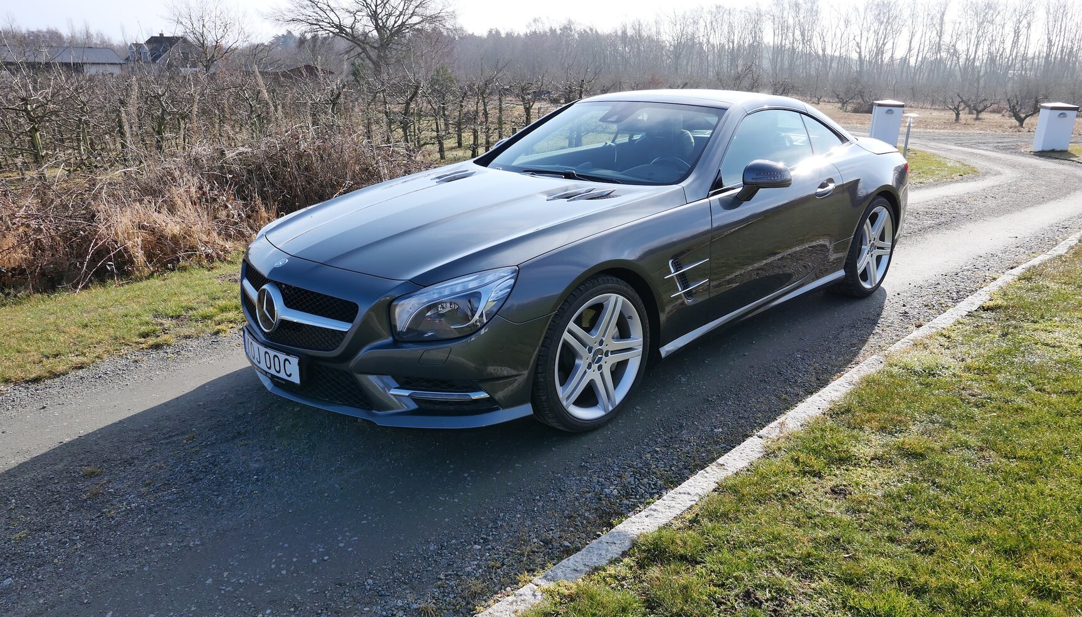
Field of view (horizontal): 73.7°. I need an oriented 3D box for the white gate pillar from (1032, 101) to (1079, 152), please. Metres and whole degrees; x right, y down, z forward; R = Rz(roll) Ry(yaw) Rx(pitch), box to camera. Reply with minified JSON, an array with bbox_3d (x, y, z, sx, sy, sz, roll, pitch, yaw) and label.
[{"bbox_3d":[12.048,-4.247,16.899,0.578,1.102,0.551,4,19,14],"label":"white gate pillar"}]

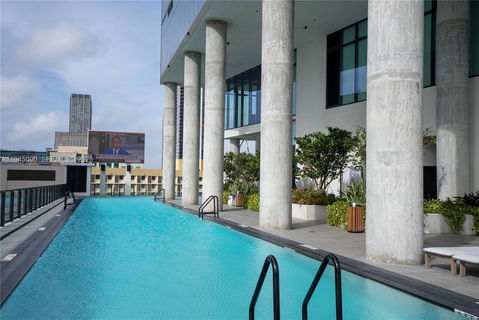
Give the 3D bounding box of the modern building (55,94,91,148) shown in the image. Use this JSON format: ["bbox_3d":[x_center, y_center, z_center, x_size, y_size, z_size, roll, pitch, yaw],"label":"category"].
[{"bbox_3d":[-208.765,-14.930,585.903,43.665,129.858,40.000,2,-3,-17],"label":"modern building"}]

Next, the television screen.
[{"bbox_3d":[-11.869,-1.180,45.237,5.222,2.917,0.300,2,-3,-17],"label":"television screen"}]

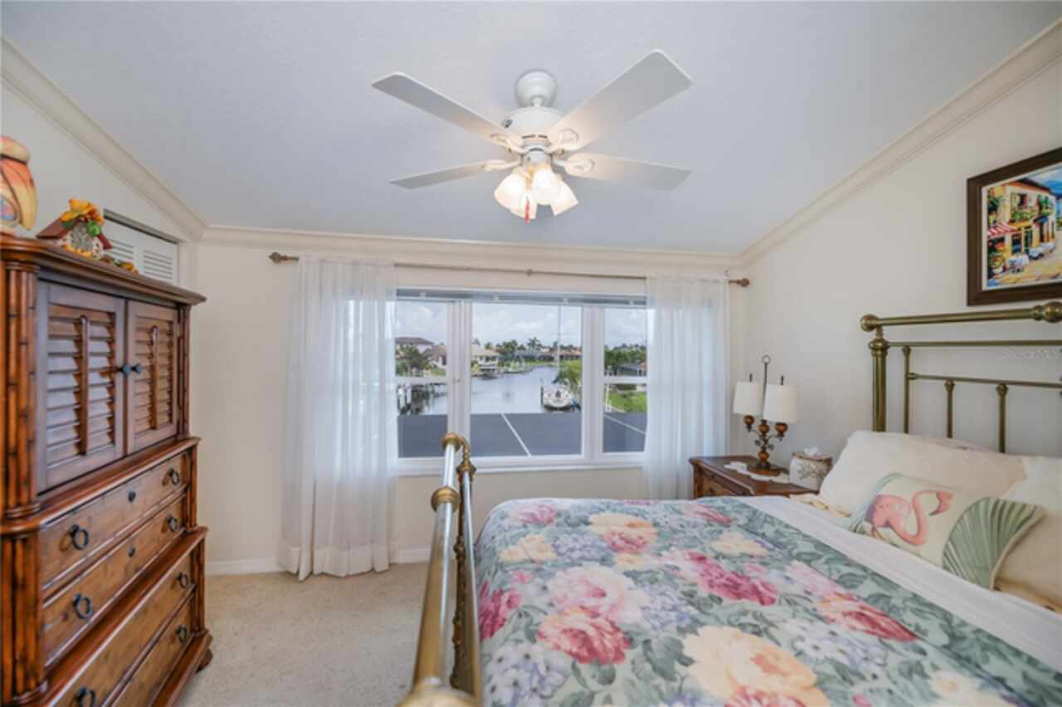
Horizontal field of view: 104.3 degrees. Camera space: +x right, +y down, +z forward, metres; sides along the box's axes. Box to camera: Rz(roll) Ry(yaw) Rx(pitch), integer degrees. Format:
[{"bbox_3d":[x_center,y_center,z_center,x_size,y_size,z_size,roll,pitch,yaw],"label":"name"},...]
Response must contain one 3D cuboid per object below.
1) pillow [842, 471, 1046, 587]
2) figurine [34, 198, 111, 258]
[{"bbox_3d":[1.427,0.596,1.470,0.125,0.310,0.480,41,-5,-7],"label":"pillow"},{"bbox_3d":[-1.373,-0.371,1.248,0.100,0.155,0.140,1,0,9],"label":"figurine"}]

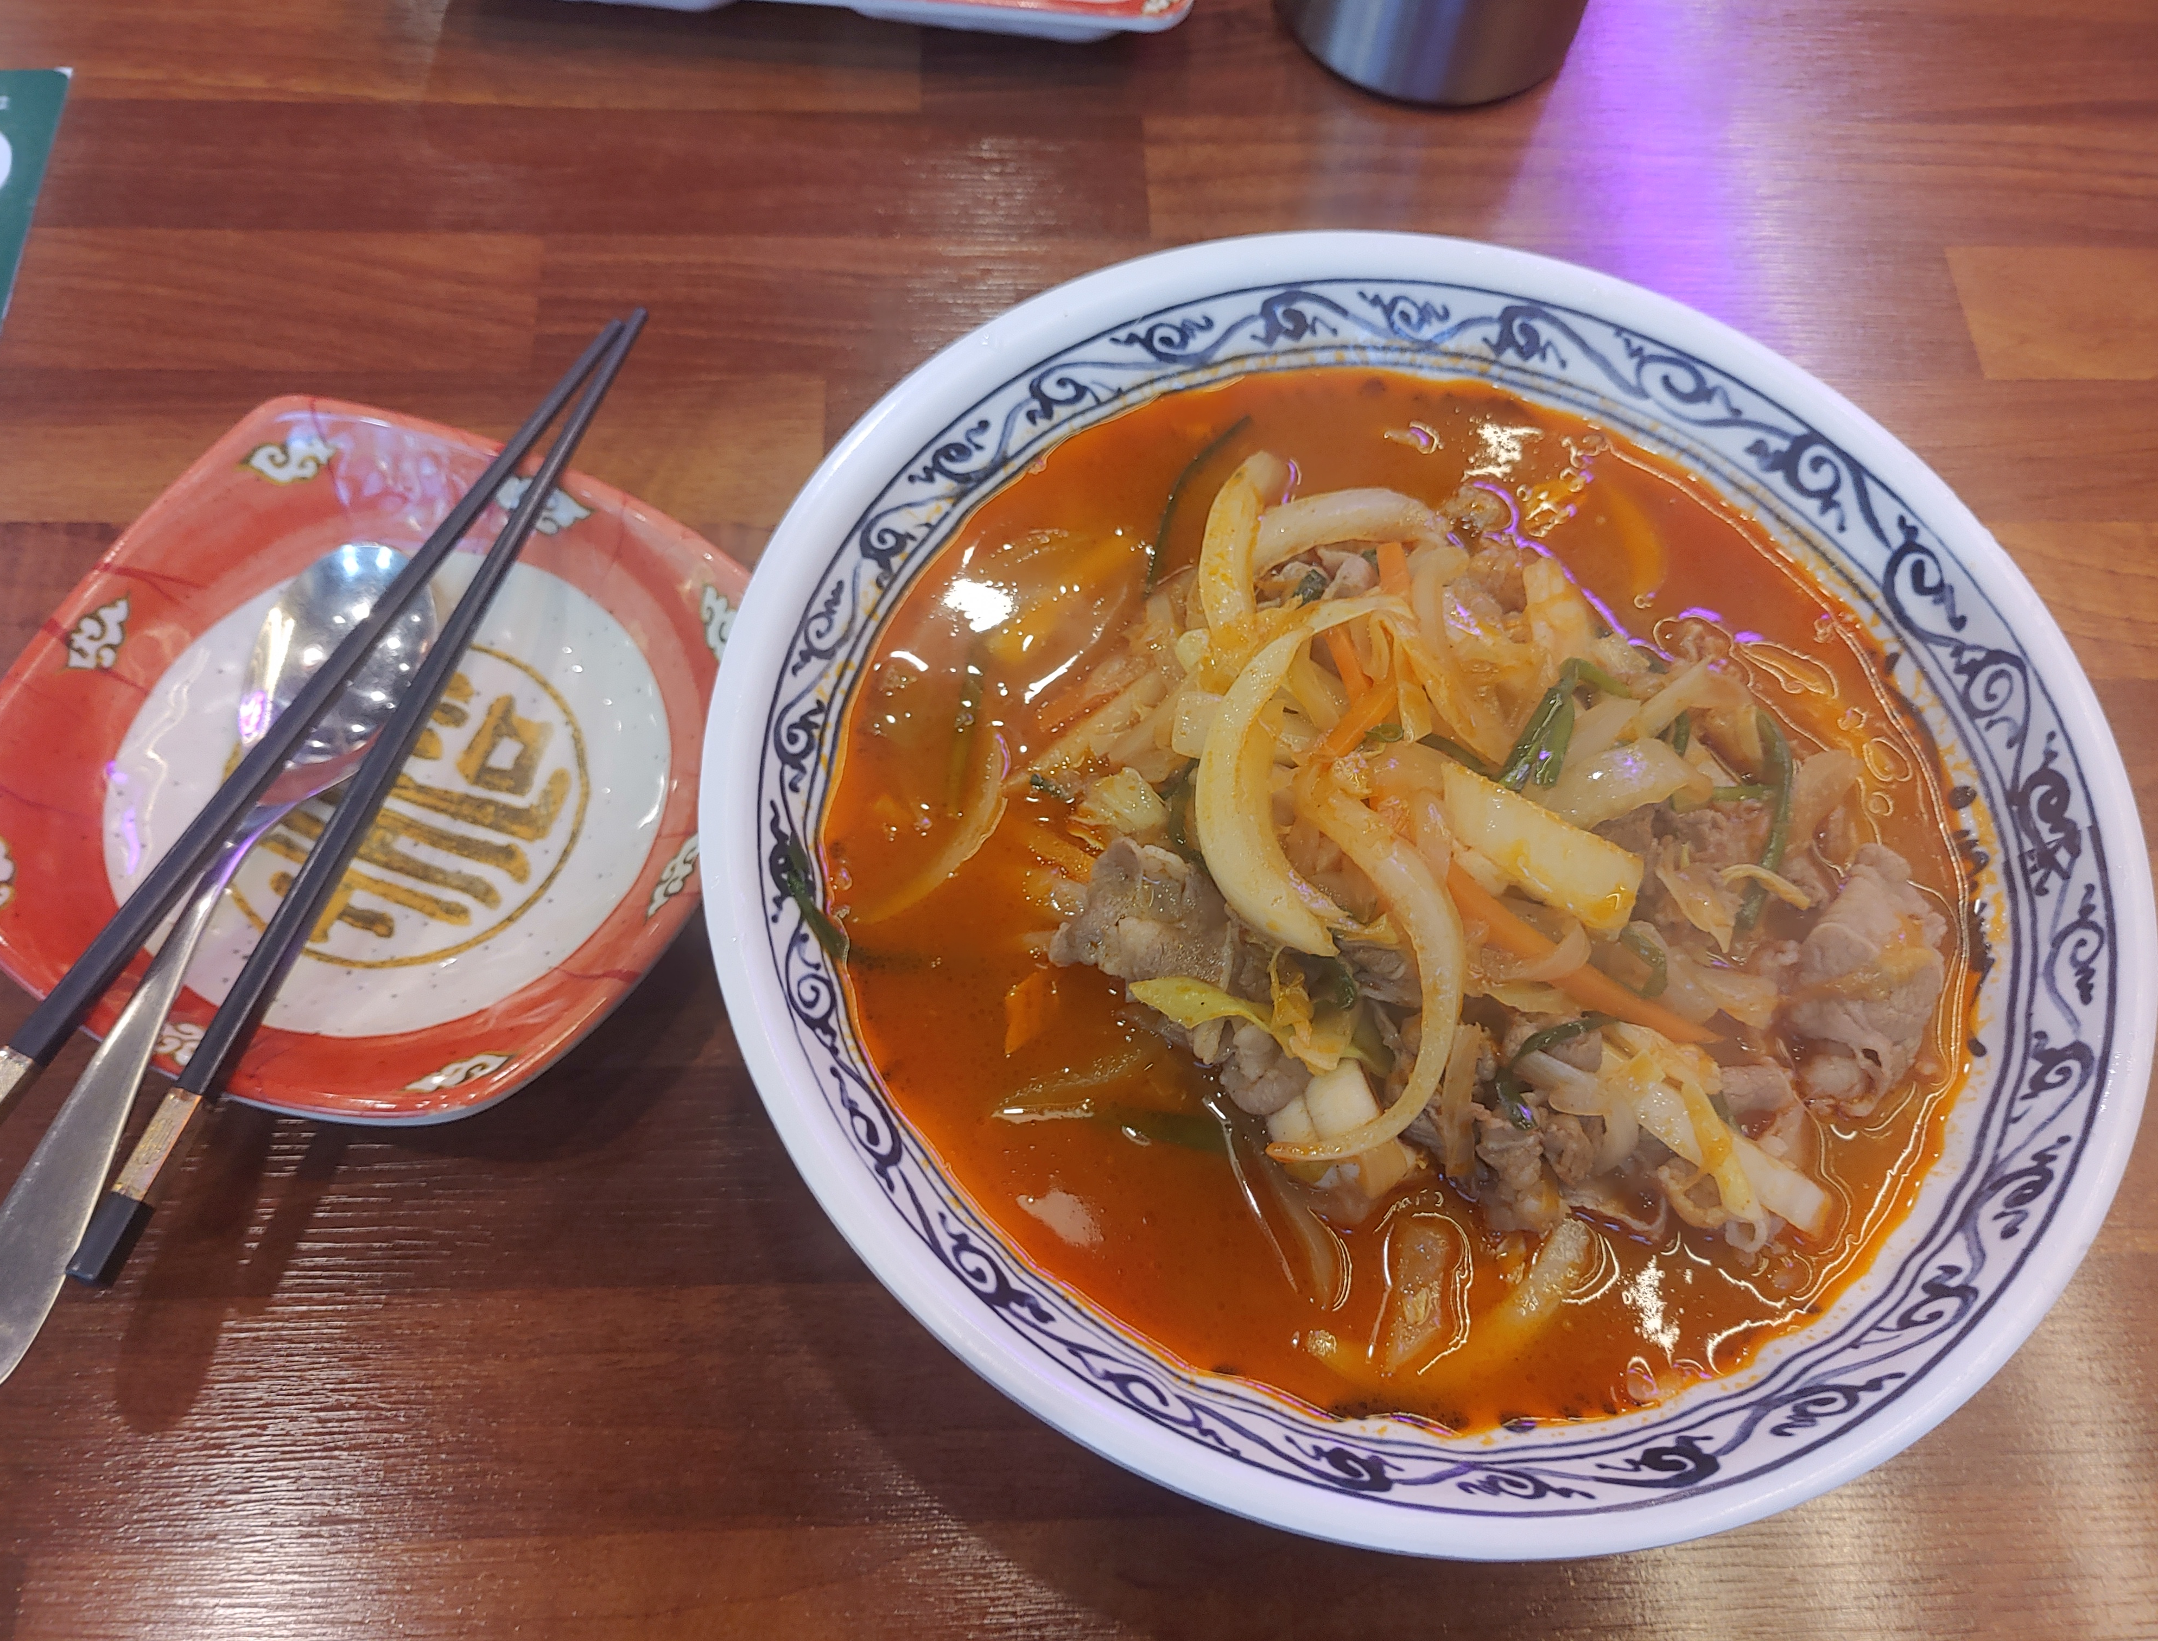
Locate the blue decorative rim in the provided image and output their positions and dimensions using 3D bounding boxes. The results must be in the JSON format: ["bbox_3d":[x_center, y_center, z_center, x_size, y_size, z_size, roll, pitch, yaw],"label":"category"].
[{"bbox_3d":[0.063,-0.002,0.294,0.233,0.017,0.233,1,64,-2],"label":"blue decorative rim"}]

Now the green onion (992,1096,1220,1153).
[{"bbox_3d":[0.005,0.052,0.281,0.038,0.004,0.006,6,64,0],"label":"green onion"}]

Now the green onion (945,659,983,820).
[{"bbox_3d":[-0.022,-0.015,0.313,0.004,0.004,0.033,6,64,0],"label":"green onion"}]

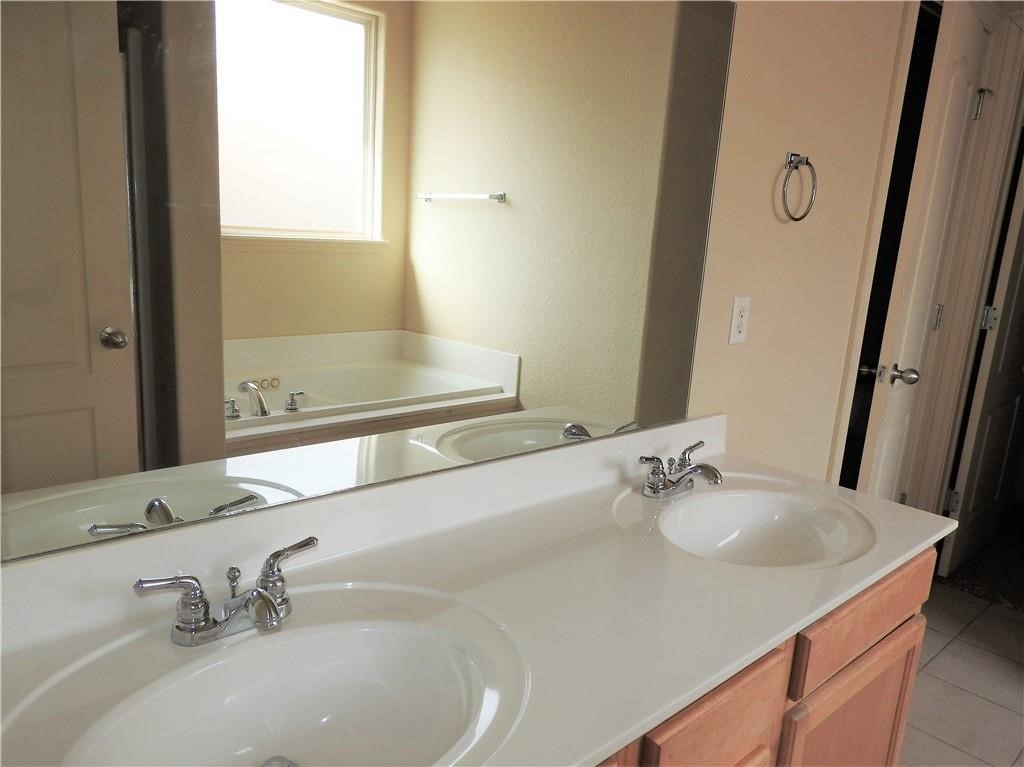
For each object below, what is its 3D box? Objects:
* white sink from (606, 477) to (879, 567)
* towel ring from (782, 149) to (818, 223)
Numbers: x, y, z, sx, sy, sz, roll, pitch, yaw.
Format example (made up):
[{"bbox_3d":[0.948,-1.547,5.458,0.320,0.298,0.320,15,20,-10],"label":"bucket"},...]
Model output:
[{"bbox_3d":[0.448,0.329,1.409,0.546,0.150,0.450,-7,16,-41],"label":"white sink"},{"bbox_3d":[0.702,-0.483,1.749,0.158,0.162,0.056,-7,16,-41],"label":"towel ring"}]

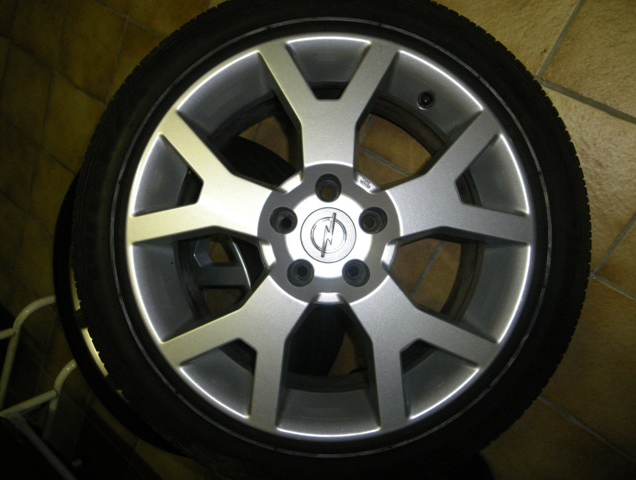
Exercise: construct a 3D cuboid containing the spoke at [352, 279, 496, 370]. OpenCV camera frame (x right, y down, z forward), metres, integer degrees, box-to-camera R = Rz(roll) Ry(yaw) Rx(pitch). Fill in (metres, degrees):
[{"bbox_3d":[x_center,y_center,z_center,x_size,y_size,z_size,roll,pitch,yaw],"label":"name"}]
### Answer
[{"bbox_3d":[0.116,0.109,0.614,0.166,0.040,0.074,30,89,1],"label":"spoke"}]

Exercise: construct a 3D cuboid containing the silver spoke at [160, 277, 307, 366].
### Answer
[{"bbox_3d":[-0.090,0.108,0.614,0.166,0.040,0.079,-32,89,-1],"label":"silver spoke"}]

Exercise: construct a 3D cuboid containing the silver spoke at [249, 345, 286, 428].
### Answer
[{"bbox_3d":[-0.059,0.167,0.612,0.033,0.040,0.097,6,88,0],"label":"silver spoke"}]

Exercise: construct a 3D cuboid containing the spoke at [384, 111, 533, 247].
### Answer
[{"bbox_3d":[0.158,-0.053,0.619,0.150,0.040,0.165,-18,88,-1],"label":"spoke"}]

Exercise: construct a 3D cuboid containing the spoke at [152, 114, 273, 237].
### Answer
[{"bbox_3d":[-0.125,-0.069,0.619,0.174,0.040,0.075,40,89,1],"label":"spoke"}]

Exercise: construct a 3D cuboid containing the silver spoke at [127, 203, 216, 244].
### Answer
[{"bbox_3d":[-0.169,-0.021,0.618,0.108,0.040,0.033,-11,88,0],"label":"silver spoke"}]

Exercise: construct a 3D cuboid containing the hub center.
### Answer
[{"bbox_3d":[0.013,-0.005,0.618,0.065,0.020,0.065,-18,88,-1],"label":"hub center"}]

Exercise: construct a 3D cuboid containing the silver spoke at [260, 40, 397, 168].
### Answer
[{"bbox_3d":[0.012,-0.158,0.622,0.160,0.040,0.145,0,88,0],"label":"silver spoke"}]

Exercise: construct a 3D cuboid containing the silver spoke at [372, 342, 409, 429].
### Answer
[{"bbox_3d":[0.084,0.167,0.612,0.033,0.040,0.098,-6,88,0],"label":"silver spoke"}]

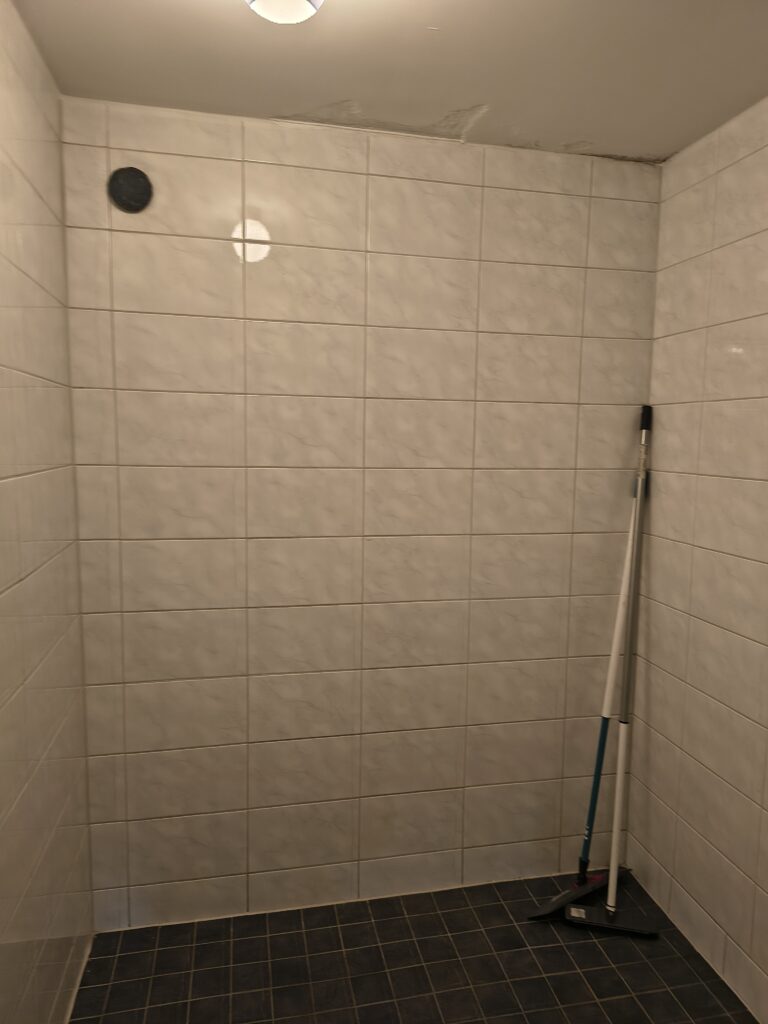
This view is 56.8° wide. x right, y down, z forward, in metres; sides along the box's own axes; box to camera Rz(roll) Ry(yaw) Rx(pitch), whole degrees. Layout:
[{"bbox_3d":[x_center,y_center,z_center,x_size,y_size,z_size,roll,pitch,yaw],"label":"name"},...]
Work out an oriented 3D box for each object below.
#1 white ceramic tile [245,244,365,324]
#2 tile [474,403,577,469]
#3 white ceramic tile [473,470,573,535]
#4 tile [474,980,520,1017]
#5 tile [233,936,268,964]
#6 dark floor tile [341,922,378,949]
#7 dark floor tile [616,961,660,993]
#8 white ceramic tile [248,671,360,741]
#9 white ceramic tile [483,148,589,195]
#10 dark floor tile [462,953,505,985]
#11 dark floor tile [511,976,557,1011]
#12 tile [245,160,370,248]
[{"bbox_3d":[-0.211,-0.622,1.942,0.331,0.197,0.009,-1,7,-13],"label":"white ceramic tile"},{"bbox_3d":[0.432,-0.232,2.138,0.331,0.197,0.010,-1,7,-13],"label":"tile"},{"bbox_3d":[0.425,-0.031,2.151,0.329,0.197,0.009,0,6,-12],"label":"white ceramic tile"},{"bbox_3d":[0.291,1.251,1.811,0.099,0.009,0.099,-1,6,-12],"label":"tile"},{"bbox_3d":[-0.365,1.205,1.945,0.097,0.009,0.097,0,6,-12],"label":"tile"},{"bbox_3d":[-0.072,1.211,2.025,0.097,0.009,0.097,0,7,-13],"label":"dark floor tile"},{"bbox_3d":[0.687,1.245,1.897,0.099,0.010,0.095,-1,8,-12],"label":"dark floor tile"},{"bbox_3d":[-0.232,0.569,2.082,0.330,0.197,0.010,0,7,-13],"label":"white ceramic tile"},{"bbox_3d":[0.444,-0.983,2.054,0.330,0.112,0.010,0,7,-13],"label":"white ceramic tile"},{"bbox_3d":[0.268,1.233,1.899,0.099,0.009,0.099,-1,7,-13],"label":"dark floor tile"},{"bbox_3d":[0.386,1.238,1.815,0.098,0.010,0.098,-1,6,-12],"label":"dark floor tile"},{"bbox_3d":[-0.208,-0.818,1.913,0.330,0.199,0.009,-1,7,-13],"label":"tile"}]

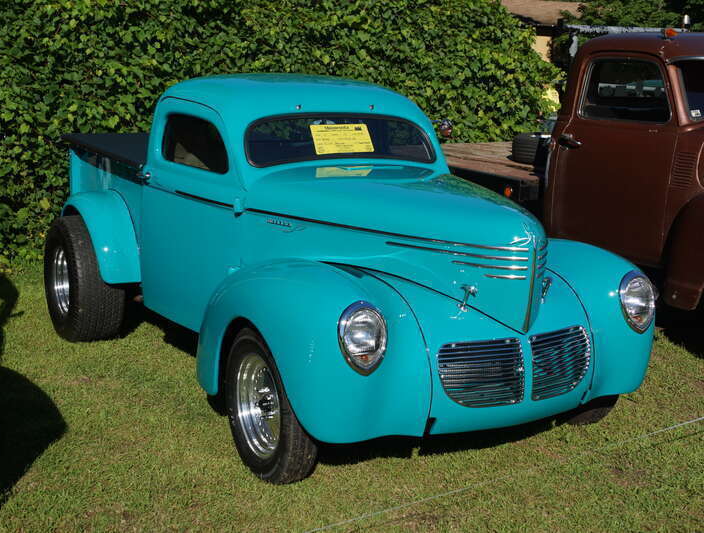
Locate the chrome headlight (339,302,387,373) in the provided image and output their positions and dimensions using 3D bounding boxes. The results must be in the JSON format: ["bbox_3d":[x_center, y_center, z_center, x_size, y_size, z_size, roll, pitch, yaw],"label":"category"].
[{"bbox_3d":[0.043,0.251,3.454,0.195,0.258,0.110,-5,11,-25],"label":"chrome headlight"}]

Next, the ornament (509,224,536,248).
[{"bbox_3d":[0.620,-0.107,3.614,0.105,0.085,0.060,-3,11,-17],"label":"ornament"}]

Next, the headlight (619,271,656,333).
[{"bbox_3d":[1.167,0.150,4.058,0.195,0.258,0.110,-6,12,-31],"label":"headlight"}]

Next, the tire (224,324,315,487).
[{"bbox_3d":[-0.307,0.549,3.949,0.175,0.630,0.630,-5,12,-28],"label":"tire"}]

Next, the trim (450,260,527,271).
[{"bbox_3d":[0.496,-0.004,3.650,0.287,0.016,0.047,6,12,24],"label":"trim"}]

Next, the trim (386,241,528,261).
[{"bbox_3d":[0.368,-0.056,3.742,0.602,0.018,0.072,7,12,34],"label":"trim"}]

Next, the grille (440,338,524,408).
[{"bbox_3d":[0.467,0.397,3.644,0.335,0.250,0.050,-5,2,-18],"label":"grille"}]

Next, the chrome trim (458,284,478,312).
[{"bbox_3d":[0.430,0.123,3.683,0.065,0.105,0.045,5,11,24],"label":"chrome trim"}]

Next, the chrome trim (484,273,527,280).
[{"bbox_3d":[0.554,0.038,3.623,0.152,0.016,0.027,5,11,15],"label":"chrome trim"}]

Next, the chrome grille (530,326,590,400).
[{"bbox_3d":[0.778,0.361,3.811,0.342,0.232,0.060,-8,7,-40],"label":"chrome grille"}]

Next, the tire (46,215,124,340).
[{"bbox_3d":[-1.627,0.079,6.130,0.340,0.770,0.770,-5,12,-28],"label":"tire"}]

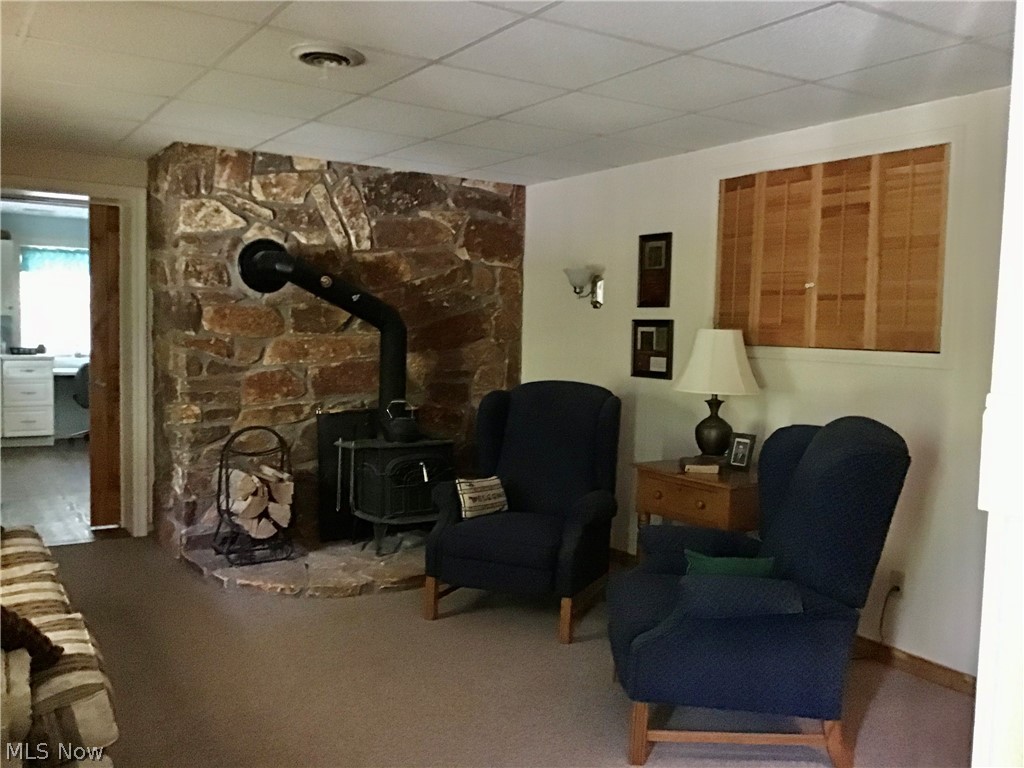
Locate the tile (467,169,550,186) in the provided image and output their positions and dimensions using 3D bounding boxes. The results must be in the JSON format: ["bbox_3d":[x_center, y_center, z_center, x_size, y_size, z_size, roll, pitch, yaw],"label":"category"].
[{"bbox_3d":[-0.069,-1.290,5.690,0.573,0.025,0.346,-1,4,-32],"label":"tile"}]

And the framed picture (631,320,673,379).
[{"bbox_3d":[0.751,-0.186,4.933,0.022,0.309,0.318,-1,4,-33],"label":"framed picture"}]

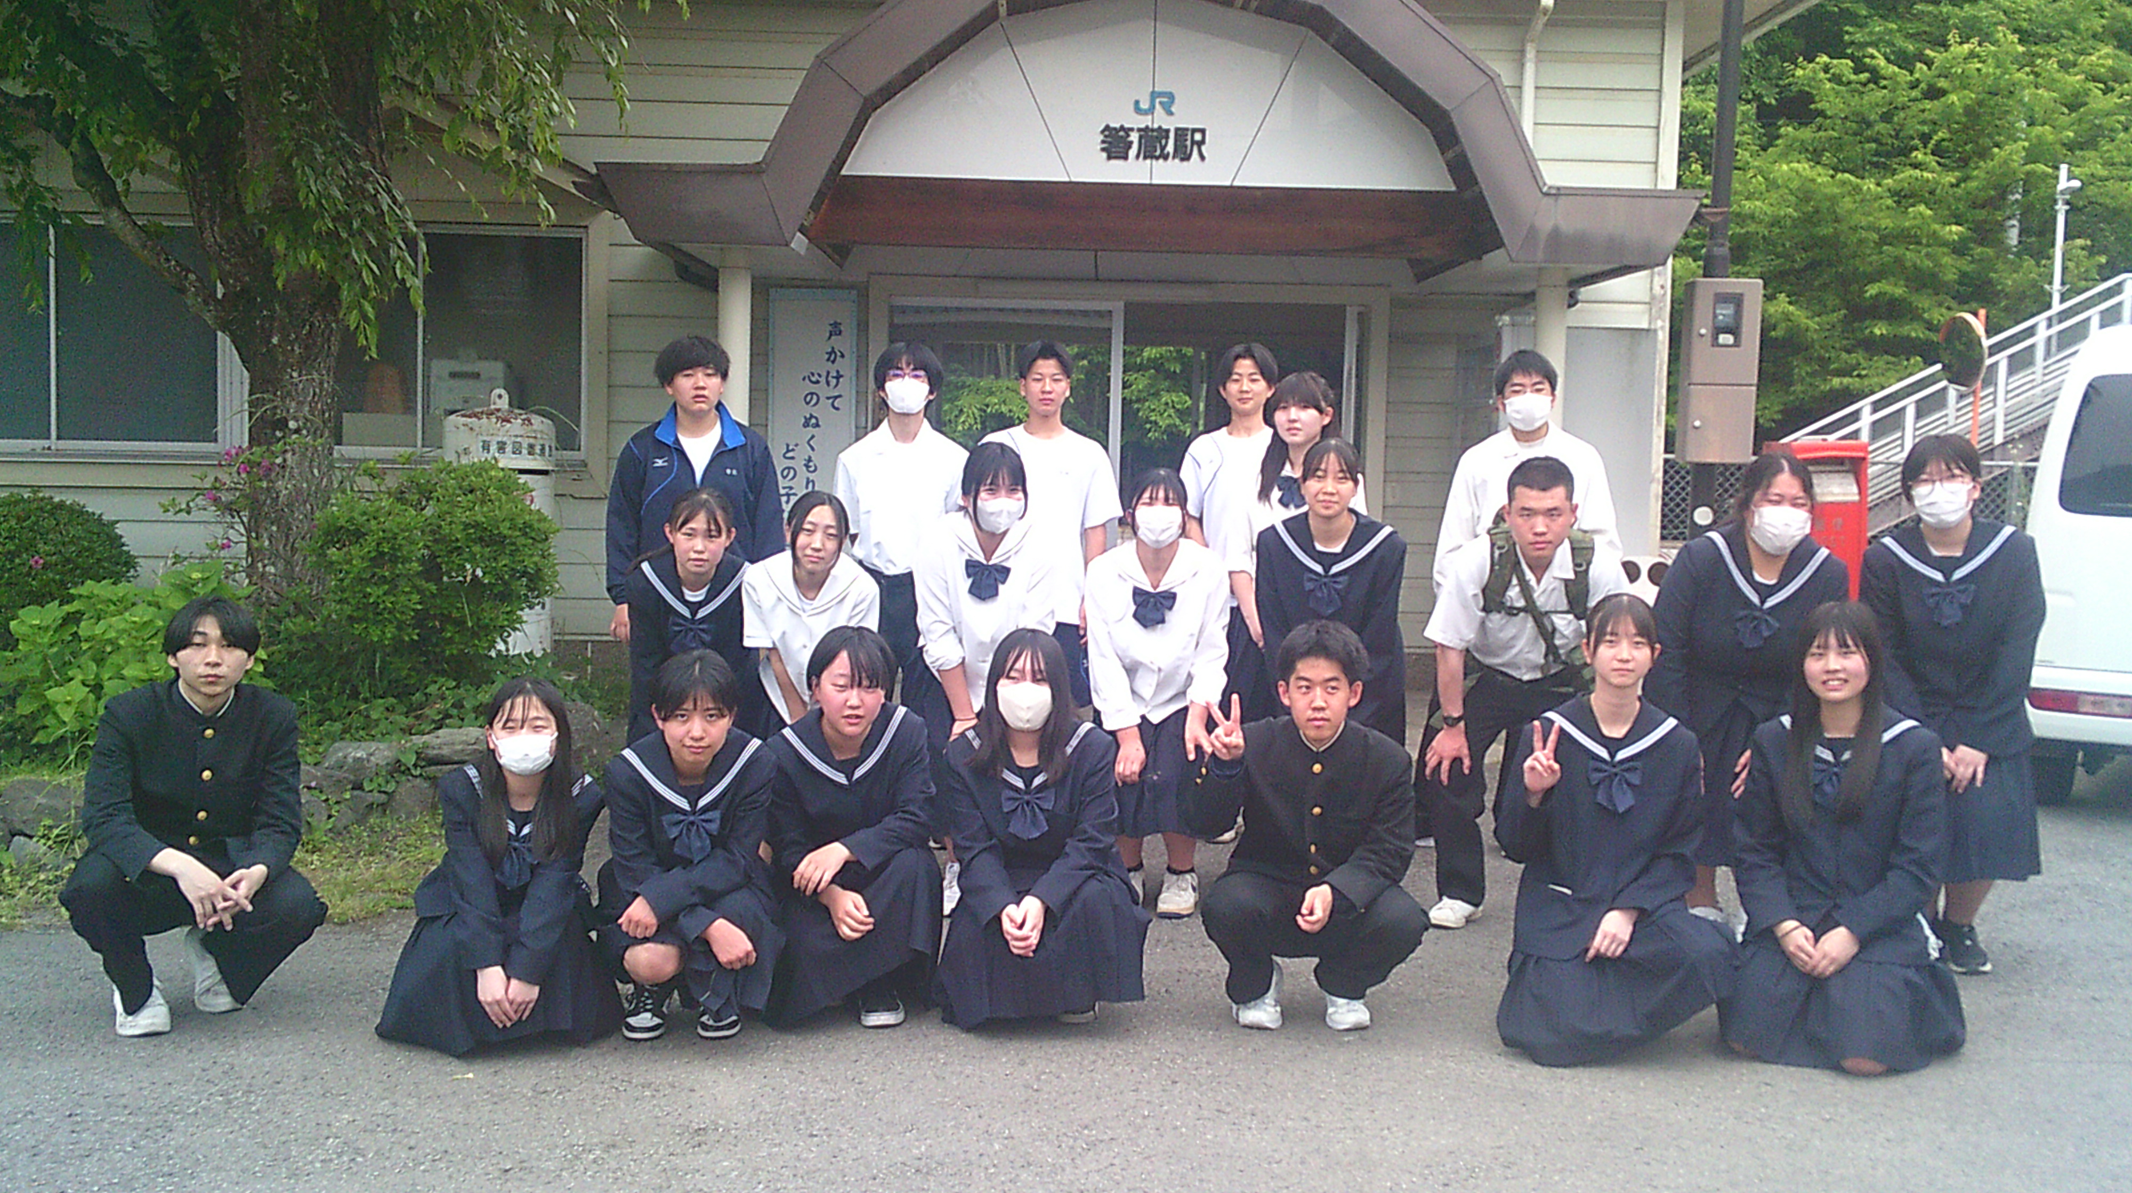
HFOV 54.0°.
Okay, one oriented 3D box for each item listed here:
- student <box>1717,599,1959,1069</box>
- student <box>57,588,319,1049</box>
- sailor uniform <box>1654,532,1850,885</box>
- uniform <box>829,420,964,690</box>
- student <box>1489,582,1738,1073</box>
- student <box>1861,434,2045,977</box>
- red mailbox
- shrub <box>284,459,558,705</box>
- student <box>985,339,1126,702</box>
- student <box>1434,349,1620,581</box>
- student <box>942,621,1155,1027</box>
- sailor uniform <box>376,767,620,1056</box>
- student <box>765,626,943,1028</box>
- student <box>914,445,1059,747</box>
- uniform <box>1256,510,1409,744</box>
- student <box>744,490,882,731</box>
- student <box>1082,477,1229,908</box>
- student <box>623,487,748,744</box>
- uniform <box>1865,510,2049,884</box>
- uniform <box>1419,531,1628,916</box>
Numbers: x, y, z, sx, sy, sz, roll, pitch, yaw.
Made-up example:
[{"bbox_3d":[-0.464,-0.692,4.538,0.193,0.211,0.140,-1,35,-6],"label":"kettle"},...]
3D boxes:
[{"bbox_3d":[1.796,0.519,4.840,0.540,1.013,0.640,3,4,21],"label":"student"},{"bbox_3d":[-2.053,0.485,4.950,0.570,0.970,0.660,0,4,-16],"label":"student"},{"bbox_3d":[1.943,0.287,5.950,0.560,1.040,0.620,3,4,19],"label":"sailor uniform"},{"bbox_3d":[-0.558,0.088,7.050,0.470,1.367,0.290,1,4,-3],"label":"uniform"},{"bbox_3d":[1.343,0.532,5.132,0.578,1.070,0.670,2,4,8],"label":"student"},{"bbox_3d":[2.388,0.275,5.660,0.490,1.470,0.420,3,4,21],"label":"student"},{"bbox_3d":[3.982,-0.138,11.221,0.420,1.380,0.420,1,4,0],"label":"red mailbox"},{"bbox_3d":[-2.389,-0.058,7.750,1.000,0.920,0.900,1,4,-9],"label":"shrub"},{"bbox_3d":[-0.054,-0.017,7.100,0.480,1.695,0.290,1,4,0],"label":"student"},{"bbox_3d":[1.589,0.011,7.200,0.620,1.730,0.360,2,4,10],"label":"student"},{"bbox_3d":[-0.057,0.544,5.231,0.529,0.965,0.680,1,4,-2],"label":"student"},{"bbox_3d":[-1.281,0.672,4.730,0.540,0.574,0.580,1,4,-7],"label":"sailor uniform"},{"bbox_3d":[-0.506,0.510,4.950,0.470,0.905,0.650,1,4,-7],"label":"student"},{"bbox_3d":[-0.232,0.231,6.150,0.430,1.370,0.580,1,4,-2],"label":"student"},{"bbox_3d":[0.792,0.179,6.266,0.455,0.870,0.480,2,4,4],"label":"uniform"},{"bbox_3d":[-0.741,0.299,6.150,0.410,1.220,0.620,0,4,-6],"label":"student"},{"bbox_3d":[0.273,0.295,6.185,0.411,1.345,0.740,2,4,3],"label":"student"},{"bbox_3d":[-1.119,0.297,6.253,0.396,1.265,0.670,1,4,-6],"label":"student"},{"bbox_3d":[2.304,0.255,5.440,0.460,0.911,0.380,2,4,16],"label":"uniform"},{"bbox_3d":[1.297,0.363,5.920,0.580,1.100,0.800,3,4,14],"label":"uniform"}]

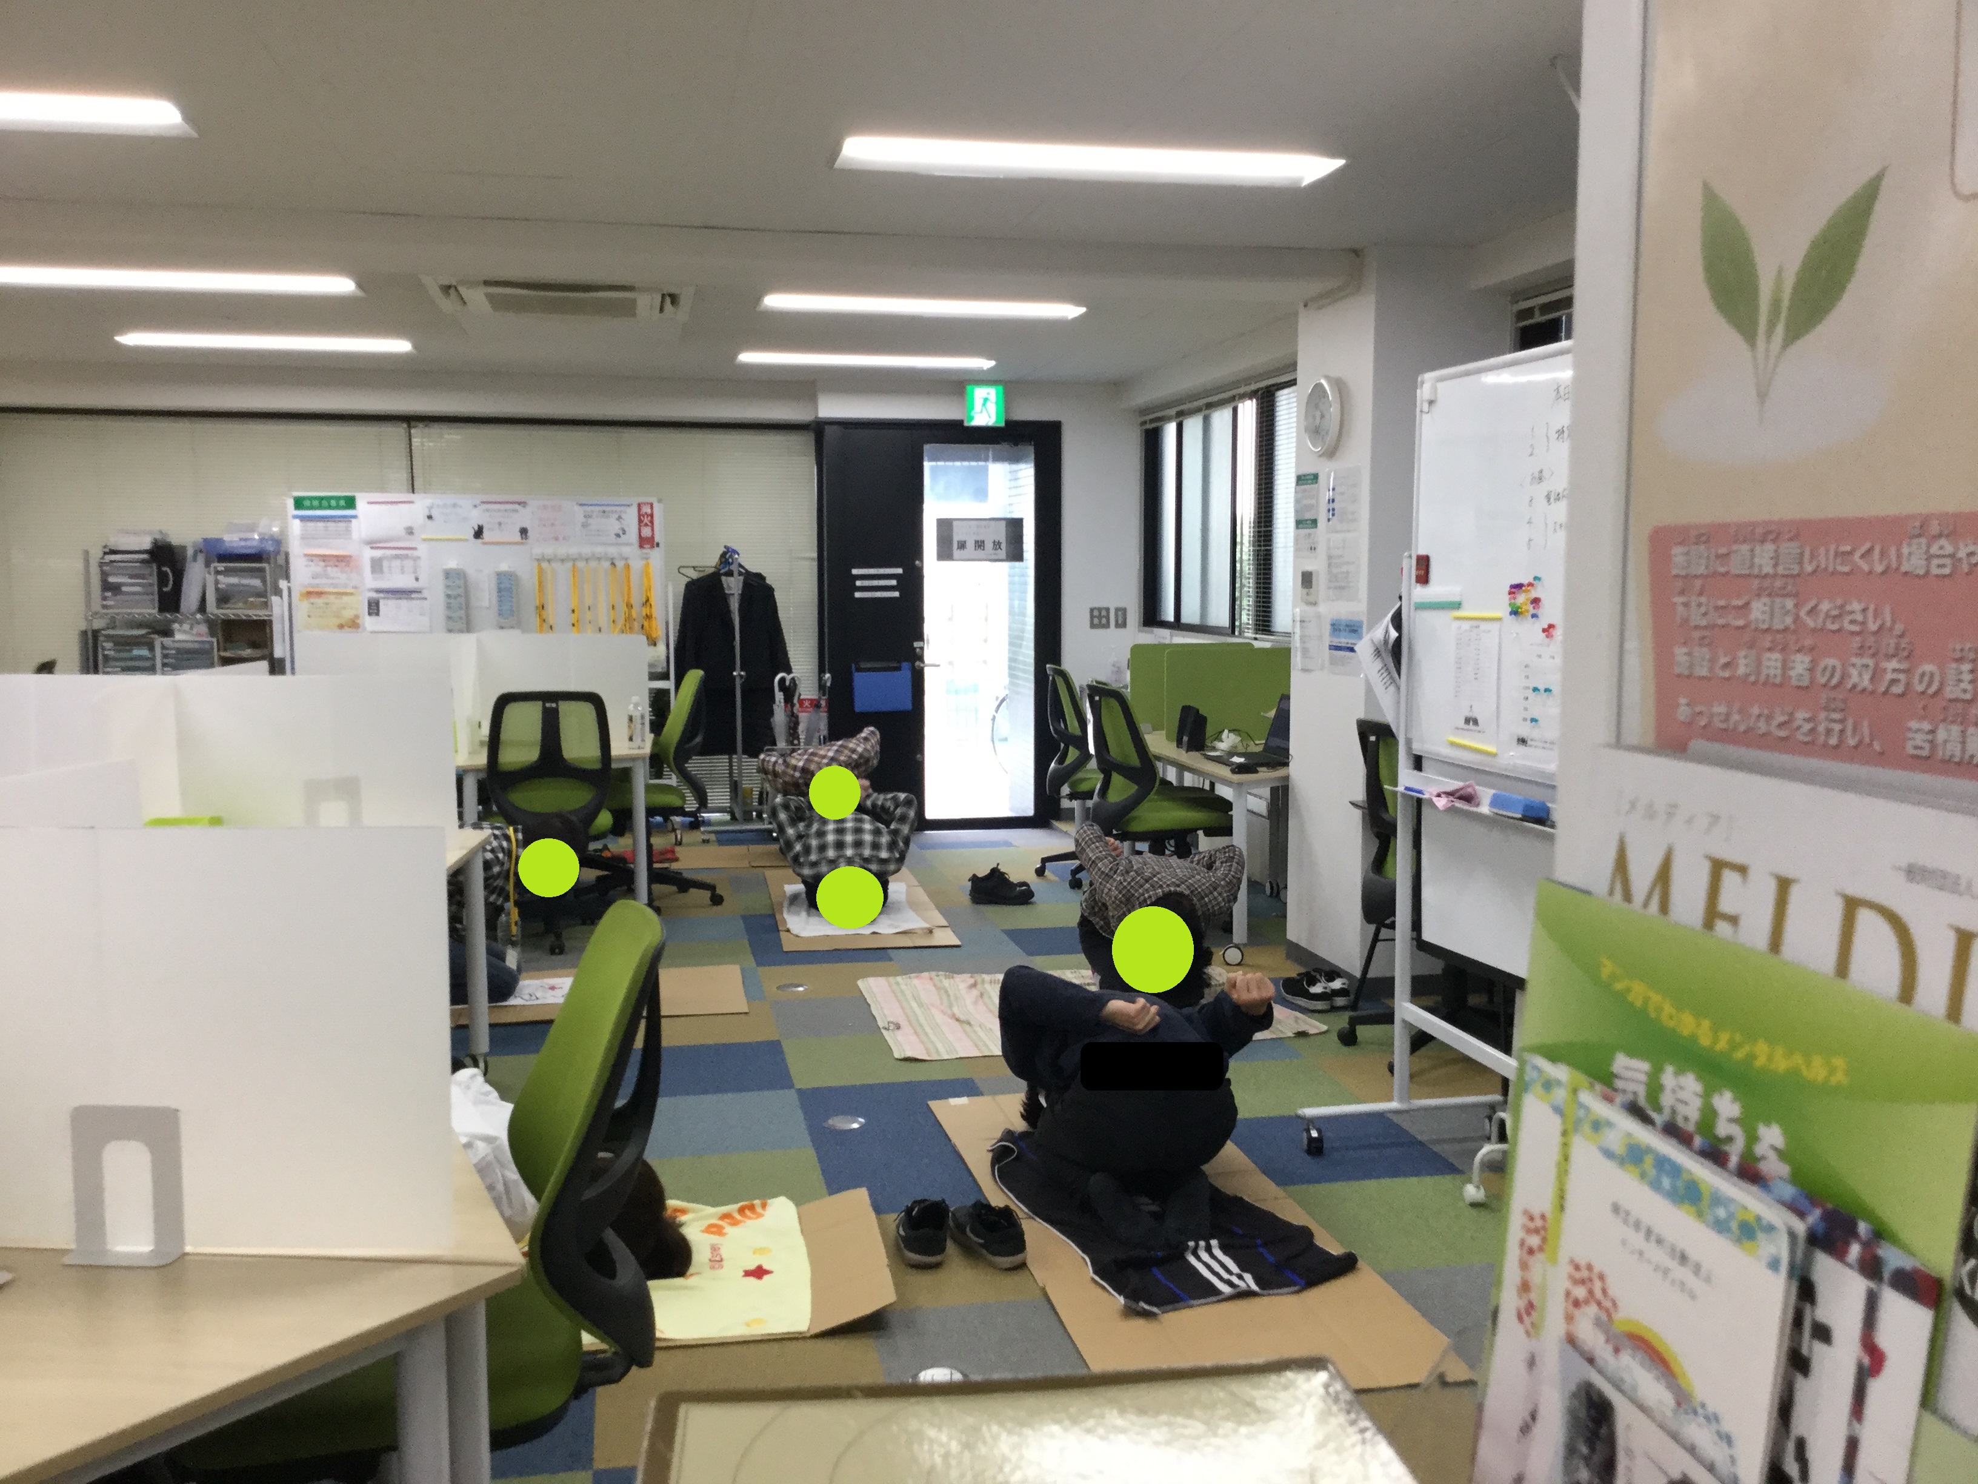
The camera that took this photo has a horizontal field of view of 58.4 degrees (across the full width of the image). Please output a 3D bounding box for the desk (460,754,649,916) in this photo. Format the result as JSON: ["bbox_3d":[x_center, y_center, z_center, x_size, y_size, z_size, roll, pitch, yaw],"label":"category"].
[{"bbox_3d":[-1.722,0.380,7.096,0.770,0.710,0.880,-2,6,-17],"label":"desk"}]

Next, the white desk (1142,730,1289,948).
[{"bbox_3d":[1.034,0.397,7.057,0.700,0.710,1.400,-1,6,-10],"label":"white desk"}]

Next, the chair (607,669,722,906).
[{"bbox_3d":[-1.453,0.194,7.521,0.600,1.000,0.580,-1,6,-11],"label":"chair"}]

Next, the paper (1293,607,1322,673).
[{"bbox_3d":[1.132,-0.361,6.295,0.006,0.215,0.285,-1,6,-11],"label":"paper"}]

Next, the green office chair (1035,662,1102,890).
[{"bbox_3d":[0.557,0.144,8.129,0.640,0.980,0.640,-1,6,-11],"label":"green office chair"}]

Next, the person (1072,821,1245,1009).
[{"bbox_3d":[0.543,0.559,6.111,0.580,0.560,0.850,0,6,0],"label":"person"}]

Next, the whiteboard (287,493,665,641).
[{"bbox_3d":[-2.488,-0.758,8.751,1.800,0.920,0.060,-1,6,-15],"label":"whiteboard"}]

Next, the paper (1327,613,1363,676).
[{"bbox_3d":[1.206,-0.329,5.972,0.005,0.210,0.297,-1,6,-11],"label":"paper"}]

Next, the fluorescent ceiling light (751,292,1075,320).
[{"bbox_3d":[-0.259,-1.714,6.972,1.260,0.070,0.300,-1,6,-11],"label":"fluorescent ceiling light"}]

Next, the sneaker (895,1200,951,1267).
[{"bbox_3d":[-0.142,1.019,3.794,0.105,0.105,0.285,-1,6,-7],"label":"sneaker"}]

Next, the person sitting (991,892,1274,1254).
[{"bbox_3d":[0.326,0.723,4.061,0.630,0.620,0.720,-2,6,-19],"label":"person sitting"}]

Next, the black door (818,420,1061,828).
[{"bbox_3d":[-0.264,-0.649,9.757,1.350,2.209,0.100,-1,6,-11],"label":"black door"}]

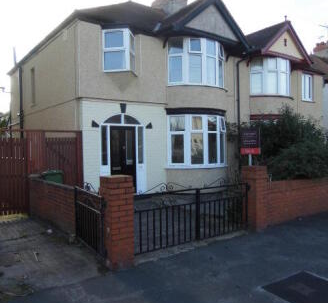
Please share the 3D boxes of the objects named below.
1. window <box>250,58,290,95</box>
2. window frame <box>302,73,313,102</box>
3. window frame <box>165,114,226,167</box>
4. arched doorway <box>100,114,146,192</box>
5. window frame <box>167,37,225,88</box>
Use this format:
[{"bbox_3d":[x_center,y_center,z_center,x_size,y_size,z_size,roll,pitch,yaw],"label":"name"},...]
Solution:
[{"bbox_3d":[4.656,-2.979,12.976,2.714,1.479,0.648,-2,1,-37],"label":"window"},{"bbox_3d":[6.837,-2.995,15.016,0.871,1.266,0.122,-2,1,-37],"label":"window frame"},{"bbox_3d":[1.421,-0.345,10.546,2.785,1.661,0.668,-2,1,-37],"label":"window frame"},{"bbox_3d":[-1.125,0.134,9.082,1.408,2.360,0.162,-2,1,-37],"label":"arched doorway"},{"bbox_3d":[1.402,-2.867,10.524,2.724,1.519,0.668,-2,1,-37],"label":"window frame"}]

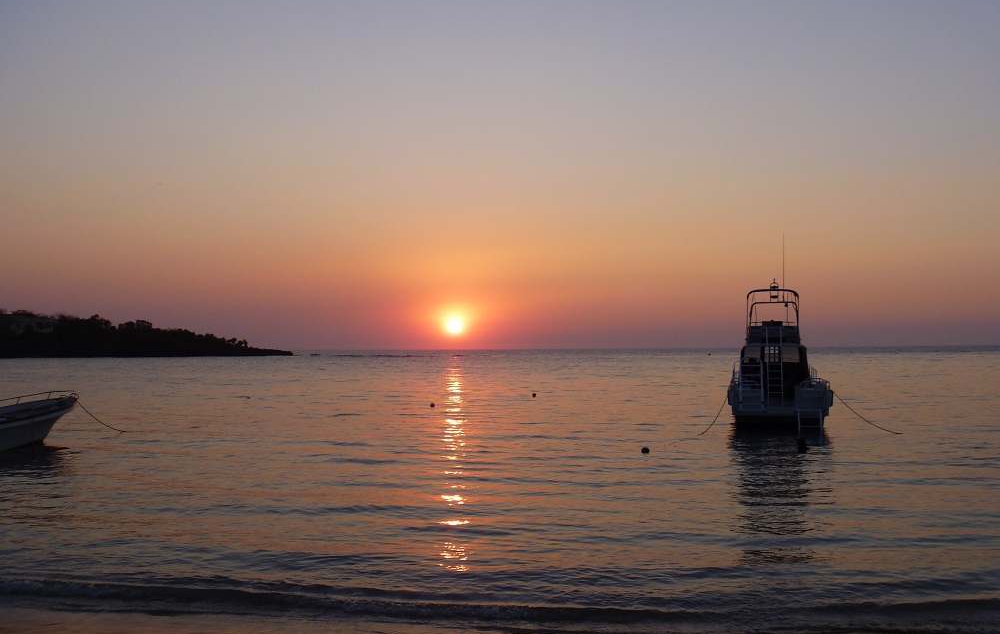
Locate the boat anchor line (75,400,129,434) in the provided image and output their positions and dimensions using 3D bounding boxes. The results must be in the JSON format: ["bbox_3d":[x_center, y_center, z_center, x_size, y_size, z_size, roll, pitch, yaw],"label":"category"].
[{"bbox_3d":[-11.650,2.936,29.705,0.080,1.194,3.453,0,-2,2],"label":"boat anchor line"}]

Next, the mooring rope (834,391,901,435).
[{"bbox_3d":[11.087,2.878,30.610,0.080,1.073,2.932,0,-2,-20],"label":"mooring rope"}]

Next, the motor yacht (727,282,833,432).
[{"bbox_3d":[9.690,1.273,36.219,3.350,5.050,9.200,-1,-2,11],"label":"motor yacht"}]

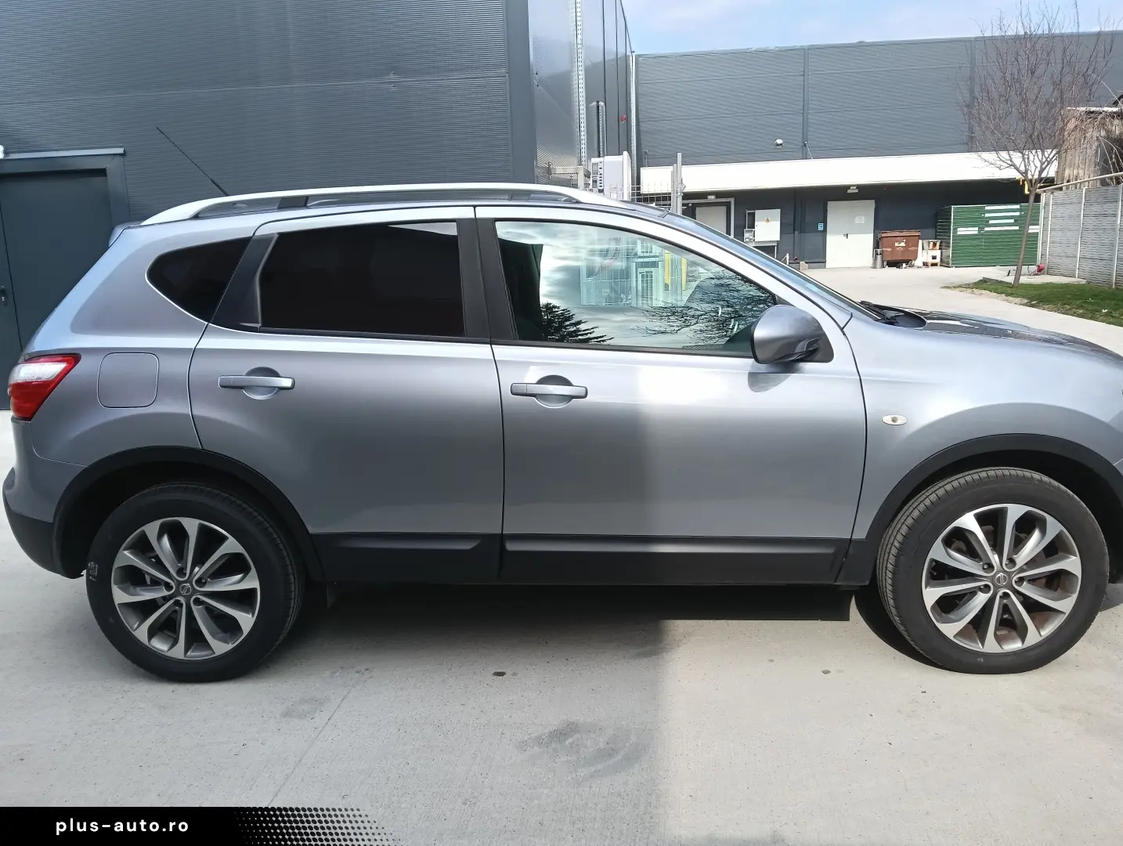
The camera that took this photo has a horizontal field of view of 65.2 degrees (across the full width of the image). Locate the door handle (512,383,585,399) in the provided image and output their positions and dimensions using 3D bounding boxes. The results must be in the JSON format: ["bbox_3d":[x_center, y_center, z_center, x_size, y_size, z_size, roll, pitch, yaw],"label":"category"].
[{"bbox_3d":[-0.039,-0.101,2.717,0.240,0.045,0.050,-1,10,2],"label":"door handle"}]

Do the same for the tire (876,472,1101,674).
[{"bbox_3d":[1.395,0.474,2.872,0.680,0.675,0.220,-1,10,2],"label":"tire"}]

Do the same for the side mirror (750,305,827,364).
[{"bbox_3d":[0.670,-0.267,2.616,0.220,0.175,0.240,-1,10,2],"label":"side mirror"}]

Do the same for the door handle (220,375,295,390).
[{"bbox_3d":[-0.949,-0.126,2.745,0.240,0.045,0.050,-1,10,2],"label":"door handle"}]

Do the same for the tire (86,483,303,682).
[{"bbox_3d":[-1.232,0.526,2.978,0.680,0.675,0.220,-1,10,2],"label":"tire"}]

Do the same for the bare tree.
[{"bbox_3d":[10.197,-5.837,18.674,3.150,5.800,3.100,4,12,28],"label":"bare tree"}]

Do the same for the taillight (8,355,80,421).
[{"bbox_3d":[-1.727,-0.127,2.939,0.400,0.220,0.280,-1,10,2],"label":"taillight"}]

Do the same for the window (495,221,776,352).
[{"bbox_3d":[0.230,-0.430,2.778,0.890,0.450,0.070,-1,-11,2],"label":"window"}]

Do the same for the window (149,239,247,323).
[{"bbox_3d":[-1.186,-0.465,2.856,0.340,0.270,0.060,-2,-11,7],"label":"window"}]

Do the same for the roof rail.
[{"bbox_3d":[-0.609,-0.731,2.898,1.620,0.100,0.075,-1,10,2],"label":"roof rail"}]

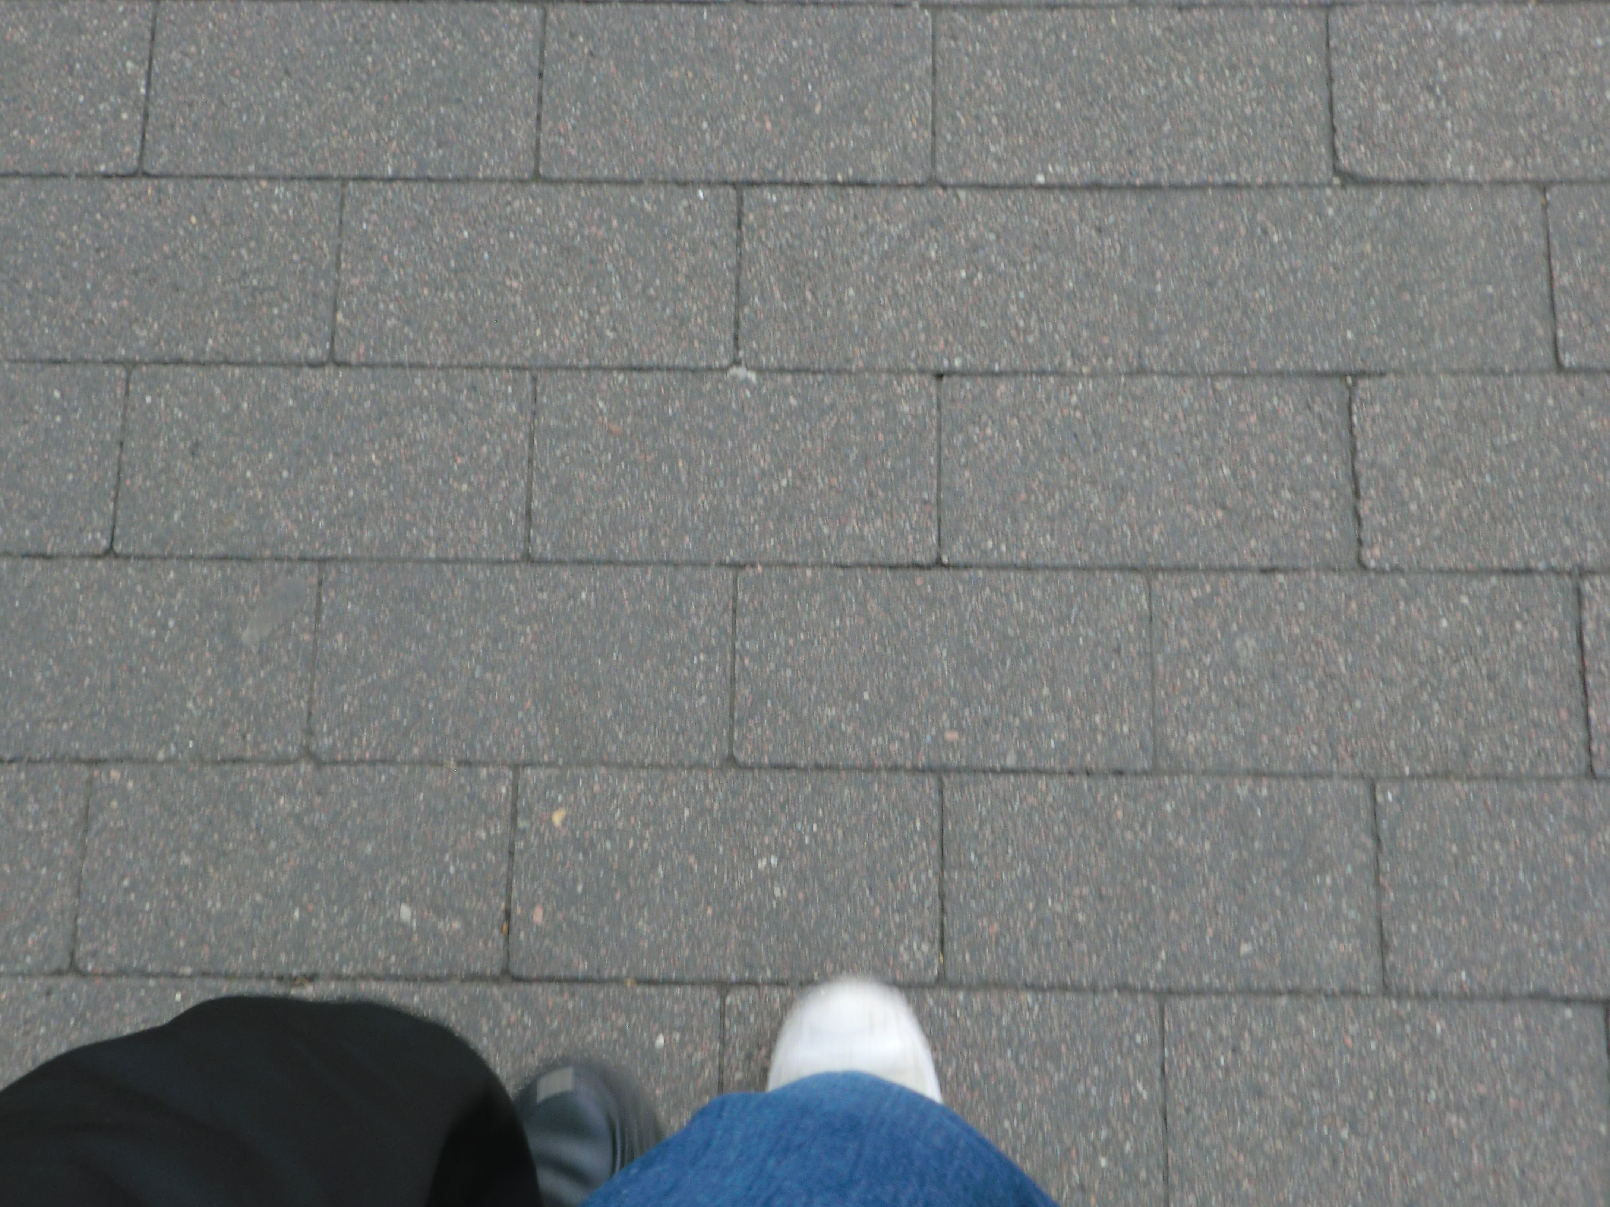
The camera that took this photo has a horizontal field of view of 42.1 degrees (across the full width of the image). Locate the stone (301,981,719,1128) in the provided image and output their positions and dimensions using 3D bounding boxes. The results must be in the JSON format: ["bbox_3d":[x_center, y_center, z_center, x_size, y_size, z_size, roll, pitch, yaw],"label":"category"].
[{"bbox_3d":[-0.139,0.234,1.004,0.202,0.065,0.101,1,77,1],"label":"stone"}]

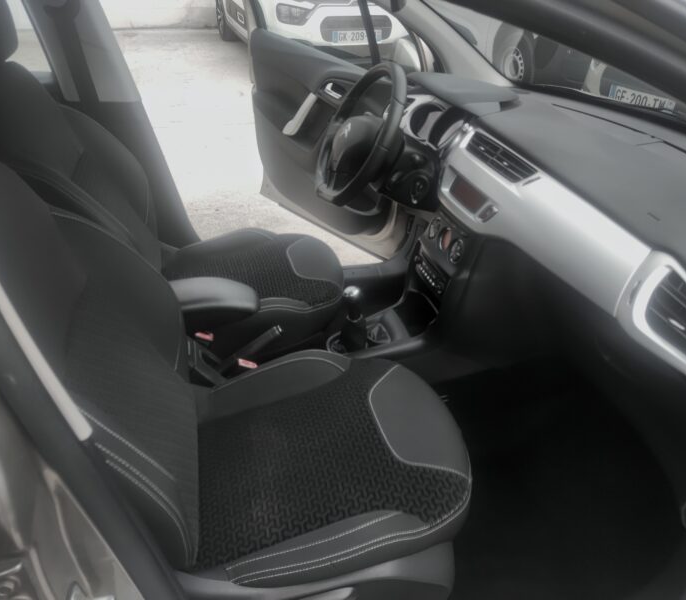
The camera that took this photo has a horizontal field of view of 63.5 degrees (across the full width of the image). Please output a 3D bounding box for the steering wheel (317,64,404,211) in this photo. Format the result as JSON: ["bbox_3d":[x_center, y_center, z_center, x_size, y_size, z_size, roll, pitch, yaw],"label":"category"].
[{"bbox_3d":[0.050,-0.406,1.384,0.095,0.360,0.375,18,24,-27],"label":"steering wheel"}]

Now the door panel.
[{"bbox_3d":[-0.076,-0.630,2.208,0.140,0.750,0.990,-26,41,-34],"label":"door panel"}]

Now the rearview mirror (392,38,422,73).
[{"bbox_3d":[0.232,-0.851,1.979,0.110,0.150,0.190,20,37,28],"label":"rearview mirror"}]

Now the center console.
[{"bbox_3d":[0.123,-0.047,1.227,0.380,0.340,0.250,-9,34,-13],"label":"center console"}]

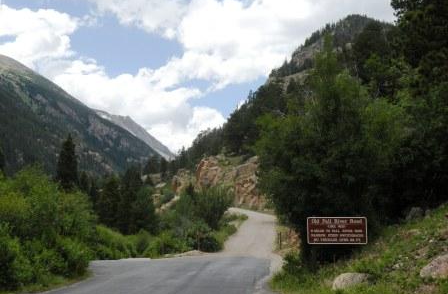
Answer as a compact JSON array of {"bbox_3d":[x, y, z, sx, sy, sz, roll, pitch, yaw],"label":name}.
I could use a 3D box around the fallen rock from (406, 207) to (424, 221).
[{"bbox_3d":[6.341,2.245,24.000,0.620,0.470,0.550,0,-6,0],"label":"fallen rock"}]

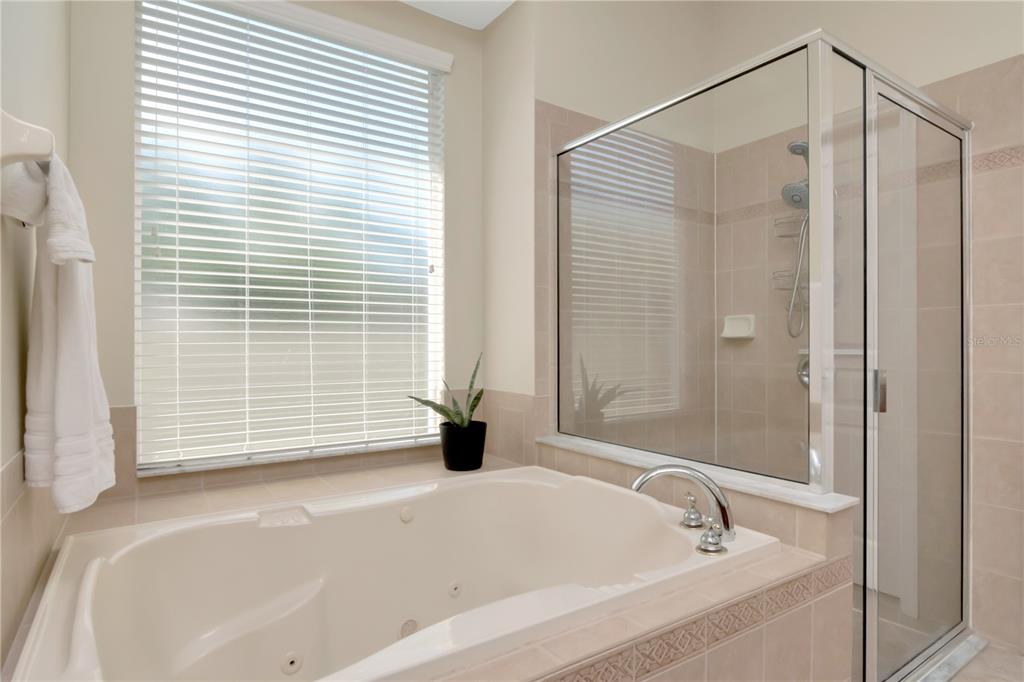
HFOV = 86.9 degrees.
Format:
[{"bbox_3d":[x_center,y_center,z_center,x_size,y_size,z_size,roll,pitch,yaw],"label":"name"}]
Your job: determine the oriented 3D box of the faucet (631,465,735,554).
[{"bbox_3d":[0.457,0.429,1.448,0.268,0.193,0.265,0,-1,5],"label":"faucet"}]

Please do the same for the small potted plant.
[{"bbox_3d":[-0.267,0.300,2.289,0.402,0.496,0.296,1,-1,-34],"label":"small potted plant"}]

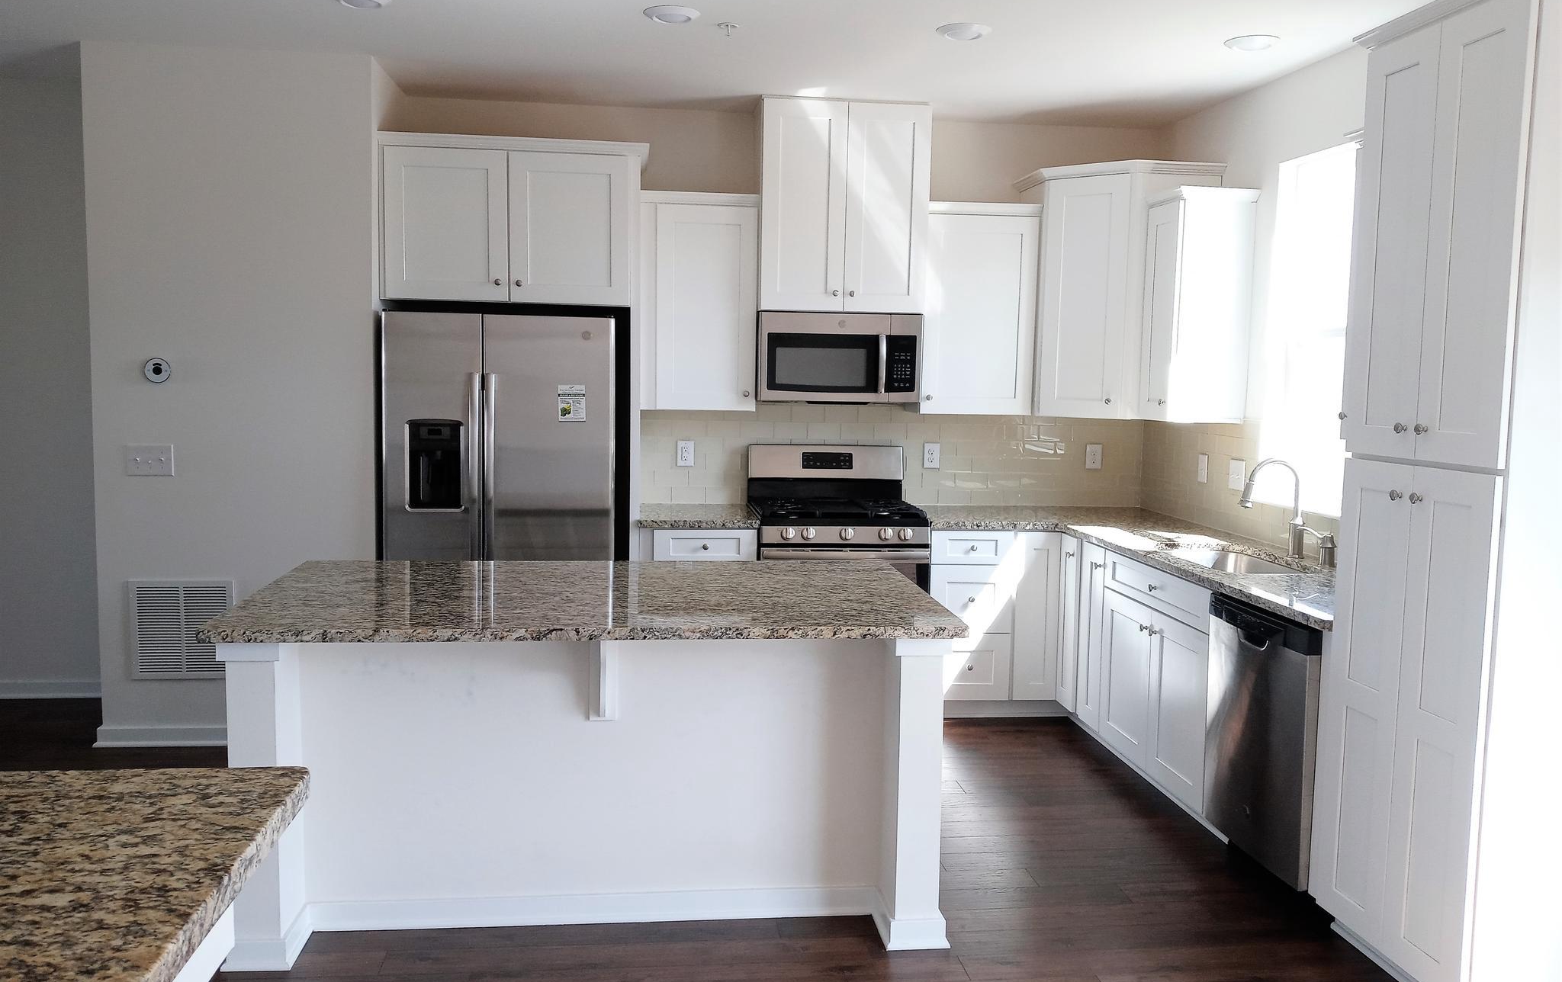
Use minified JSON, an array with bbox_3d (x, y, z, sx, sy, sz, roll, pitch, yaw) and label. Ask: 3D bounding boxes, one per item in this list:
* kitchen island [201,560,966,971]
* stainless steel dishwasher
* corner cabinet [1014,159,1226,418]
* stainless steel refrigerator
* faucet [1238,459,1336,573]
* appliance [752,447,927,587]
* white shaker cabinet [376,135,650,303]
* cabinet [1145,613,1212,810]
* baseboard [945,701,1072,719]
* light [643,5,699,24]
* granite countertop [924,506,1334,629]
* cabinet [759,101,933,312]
[{"bbox_3d":[-0.526,0.742,3.720,1.897,0.914,1.105,0,5,-7],"label":"kitchen island"},{"bbox_3d":[1.750,0.766,3.916,0.607,0.830,0.615,0,5,-7],"label":"stainless steel dishwasher"},{"bbox_3d":[1.602,-0.921,5.938,0.913,1.141,0.714,5,7,38],"label":"corner cabinet"},{"bbox_3d":[-1.176,0.137,5.500,0.910,1.760,0.860,0,5,-7],"label":"stainless steel refrigerator"},{"bbox_3d":[1.804,0.070,4.489,0.265,0.361,0.270,0,5,-7],"label":"faucet"},{"bbox_3d":[0.246,0.416,5.803,0.752,1.195,0.670,0,5,-7],"label":"appliance"},{"bbox_3d":[-1.138,-1.143,5.515,1.076,0.669,0.656,0,5,-7],"label":"white shaker cabinet"},{"bbox_3d":[1.691,0.761,4.463,0.610,0.606,0.464,0,5,-7],"label":"cabinet"},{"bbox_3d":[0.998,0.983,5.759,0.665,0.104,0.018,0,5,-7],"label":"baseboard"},{"bbox_3d":[-0.365,-1.585,4.234,0.190,0.030,0.190,0,5,-7],"label":"light"},{"bbox_3d":[1.359,0.234,4.850,1.229,0.034,2.821,0,5,-7],"label":"granite countertop"},{"bbox_3d":[0.270,-1.281,5.844,0.763,0.918,0.330,0,5,-7],"label":"cabinet"}]

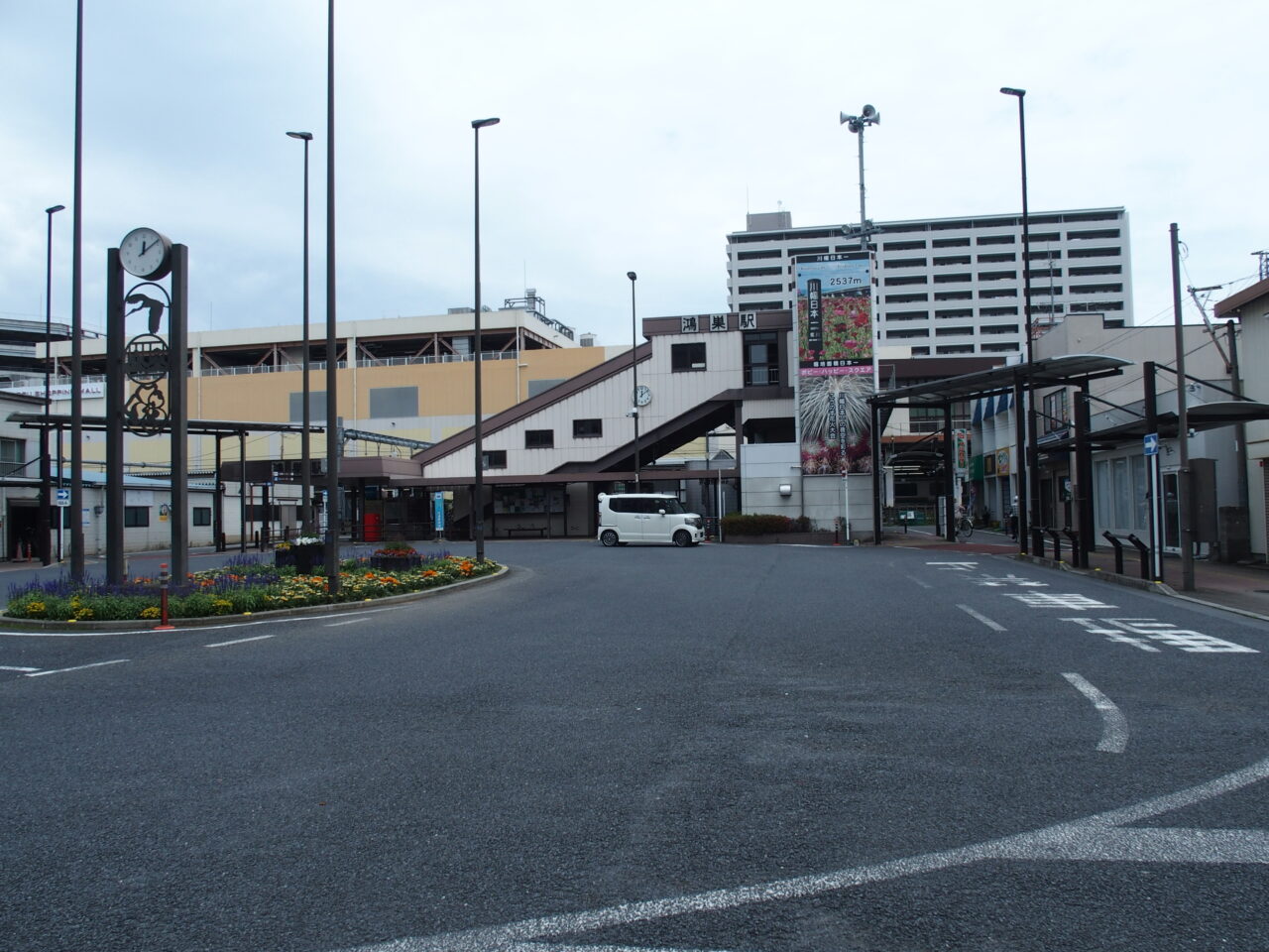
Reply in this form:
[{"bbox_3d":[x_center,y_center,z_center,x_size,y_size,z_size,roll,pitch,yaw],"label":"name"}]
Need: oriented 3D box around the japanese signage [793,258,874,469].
[{"bbox_3d":[6.744,-3.741,34.398,2.500,7.450,0.200,-1,-2,11],"label":"japanese signage"}]

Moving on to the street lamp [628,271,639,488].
[{"bbox_3d":[0.006,-2.859,38.454,0.300,9.700,0.650,-1,-2,12],"label":"street lamp"}]

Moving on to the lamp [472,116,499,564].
[{"bbox_3d":[-3.194,-2.926,22.366,0.640,9.757,0.270,-1,-2,10],"label":"lamp"}]

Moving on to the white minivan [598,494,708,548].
[{"bbox_3d":[0.551,1.475,34.550,3.395,1.780,1.475,-2,-2,14],"label":"white minivan"}]

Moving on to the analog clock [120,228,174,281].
[{"bbox_3d":[-7.769,-3.532,16.400,0.790,0.790,0.290,-1,-2,11],"label":"analog clock"}]

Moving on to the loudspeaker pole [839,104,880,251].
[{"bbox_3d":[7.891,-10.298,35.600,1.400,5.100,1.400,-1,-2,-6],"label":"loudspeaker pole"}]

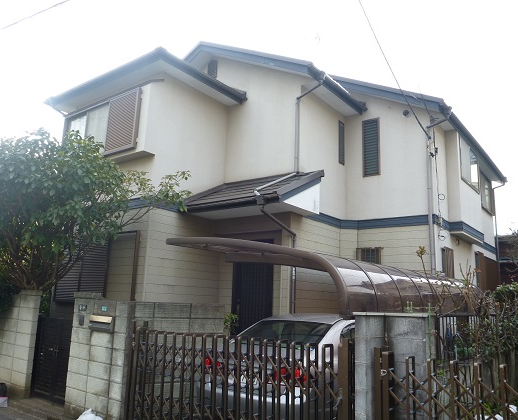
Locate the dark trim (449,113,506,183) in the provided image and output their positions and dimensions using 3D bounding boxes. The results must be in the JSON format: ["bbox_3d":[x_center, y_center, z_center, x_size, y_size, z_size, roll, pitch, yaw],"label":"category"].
[{"bbox_3d":[5.549,-1.376,11.234,0.150,0.160,5.850,-6,-14,36],"label":"dark trim"}]

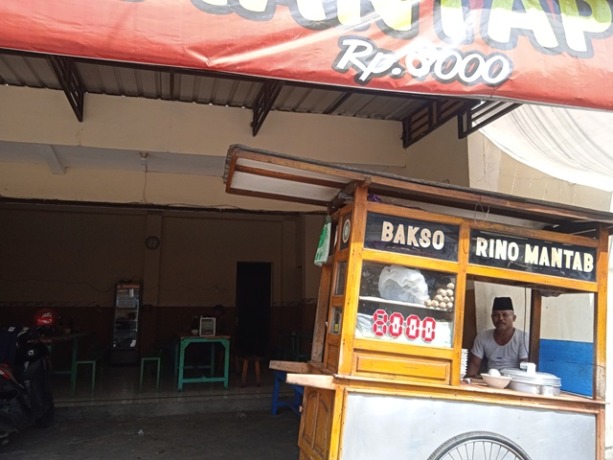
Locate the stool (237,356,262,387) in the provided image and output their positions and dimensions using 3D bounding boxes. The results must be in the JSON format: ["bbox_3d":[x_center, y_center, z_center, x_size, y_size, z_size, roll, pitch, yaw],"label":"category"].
[{"bbox_3d":[-0.830,2.050,7.242,0.320,0.430,0.320,2,-9,-13],"label":"stool"}]

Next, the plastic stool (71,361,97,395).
[{"bbox_3d":[-2.883,1.928,6.520,0.260,0.430,0.270,2,-9,-13],"label":"plastic stool"}]

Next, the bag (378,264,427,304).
[{"bbox_3d":[0.518,0.289,2.650,0.260,0.185,0.220,9,-10,-10],"label":"bag"}]

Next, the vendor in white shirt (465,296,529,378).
[{"bbox_3d":[1.424,1.165,3.513,0.520,1.367,0.620,-1,-9,7],"label":"vendor in white shirt"}]

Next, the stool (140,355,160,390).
[{"bbox_3d":[-2.139,1.977,6.845,0.260,0.440,0.270,2,-9,-13],"label":"stool"}]

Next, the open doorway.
[{"bbox_3d":[-1.174,1.783,11.050,0.840,2.120,0.120,2,-9,-13],"label":"open doorway"}]

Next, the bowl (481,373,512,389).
[{"bbox_3d":[1.026,0.817,2.670,0.170,0.072,0.170,7,-10,1],"label":"bowl"}]

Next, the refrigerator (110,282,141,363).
[{"bbox_3d":[-3.605,1.882,9.990,0.510,1.600,0.520,2,-9,-13],"label":"refrigerator"}]

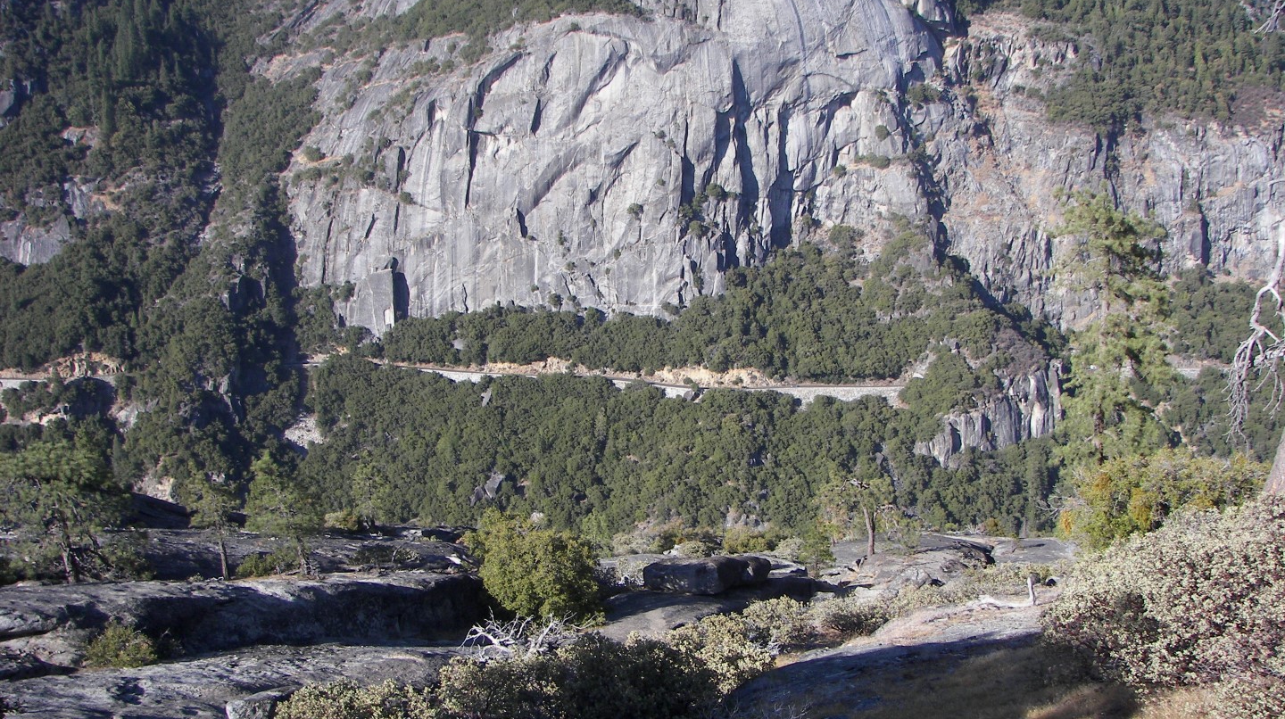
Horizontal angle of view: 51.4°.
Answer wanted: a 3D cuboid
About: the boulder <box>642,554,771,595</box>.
[{"bbox_3d":[1.600,5.320,33.000,2.950,0.900,1.800,3,12,15],"label":"boulder"}]

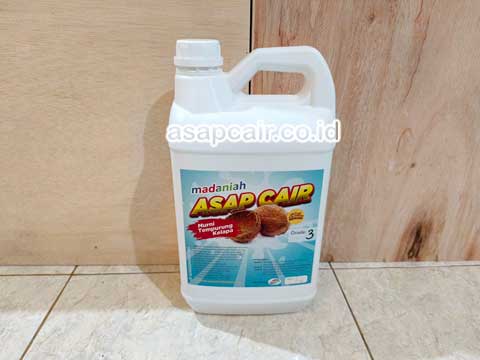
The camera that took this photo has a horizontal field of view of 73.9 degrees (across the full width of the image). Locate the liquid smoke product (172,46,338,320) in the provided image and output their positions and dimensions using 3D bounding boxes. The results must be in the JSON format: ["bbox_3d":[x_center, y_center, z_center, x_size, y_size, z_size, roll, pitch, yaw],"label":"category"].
[{"bbox_3d":[0.015,0.005,0.388,0.177,0.318,0.118,1,23,2],"label":"liquid smoke product"}]

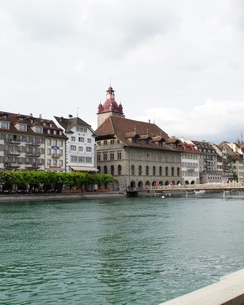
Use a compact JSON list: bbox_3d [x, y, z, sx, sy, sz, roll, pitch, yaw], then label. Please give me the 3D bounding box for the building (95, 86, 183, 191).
[{"bbox_3d":[3.139,-5.451,113.361,24.350,35.350,22.500,5,-6,-44],"label":"building"}]

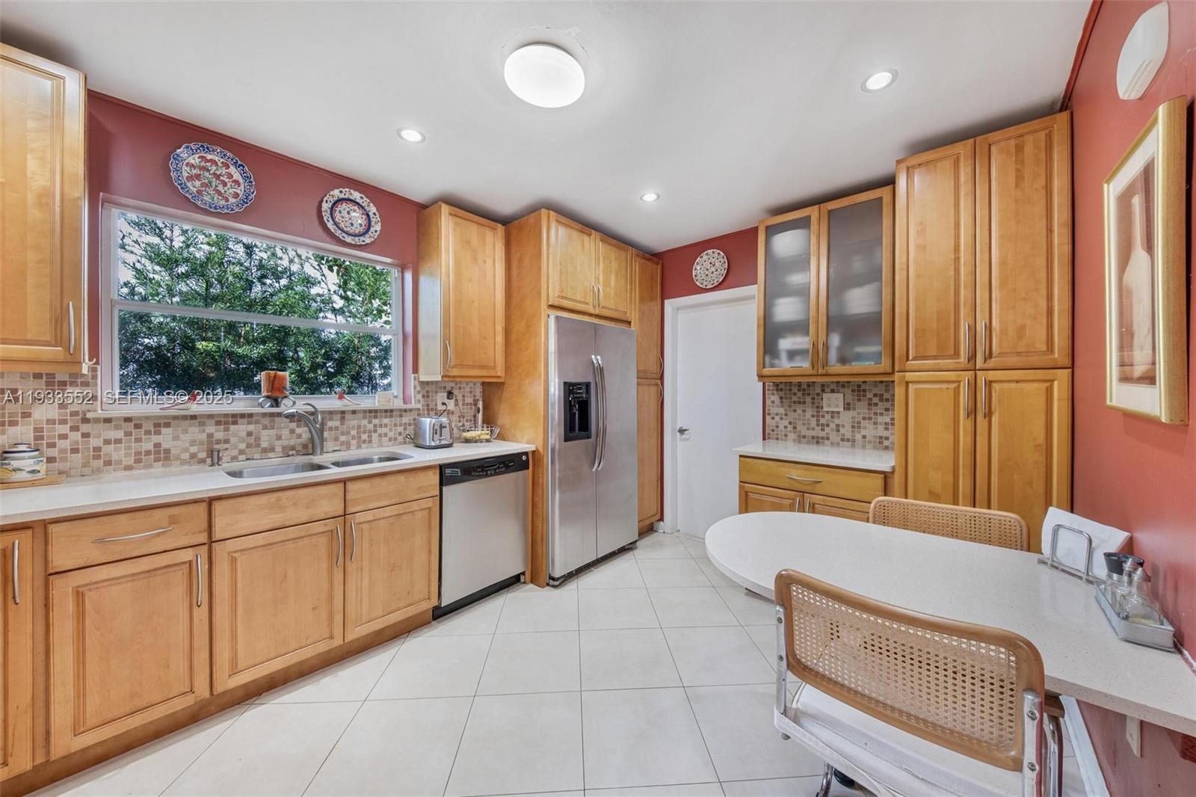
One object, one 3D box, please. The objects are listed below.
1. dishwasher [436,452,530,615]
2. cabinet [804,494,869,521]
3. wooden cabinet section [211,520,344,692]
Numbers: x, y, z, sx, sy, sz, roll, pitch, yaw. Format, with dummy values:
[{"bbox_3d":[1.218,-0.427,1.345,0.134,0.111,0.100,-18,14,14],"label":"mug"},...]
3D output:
[{"bbox_3d":[-0.881,0.804,2.611,0.600,0.885,0.608,1,1,42],"label":"dishwasher"},{"bbox_3d":[1.502,0.847,2.382,0.366,0.589,0.500,1,1,42],"label":"cabinet"},{"bbox_3d":[-1.541,0.836,1.881,0.590,0.592,0.439,1,1,42],"label":"wooden cabinet section"}]

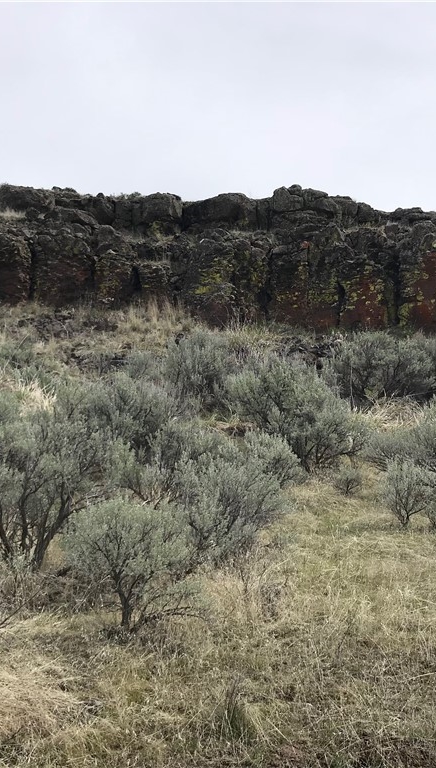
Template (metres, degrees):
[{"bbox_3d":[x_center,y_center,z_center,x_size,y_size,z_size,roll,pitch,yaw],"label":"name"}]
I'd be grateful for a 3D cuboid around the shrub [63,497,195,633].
[{"bbox_3d":[-0.534,1.096,5.000,0.830,0.810,0.770,0,0,0],"label":"shrub"}]

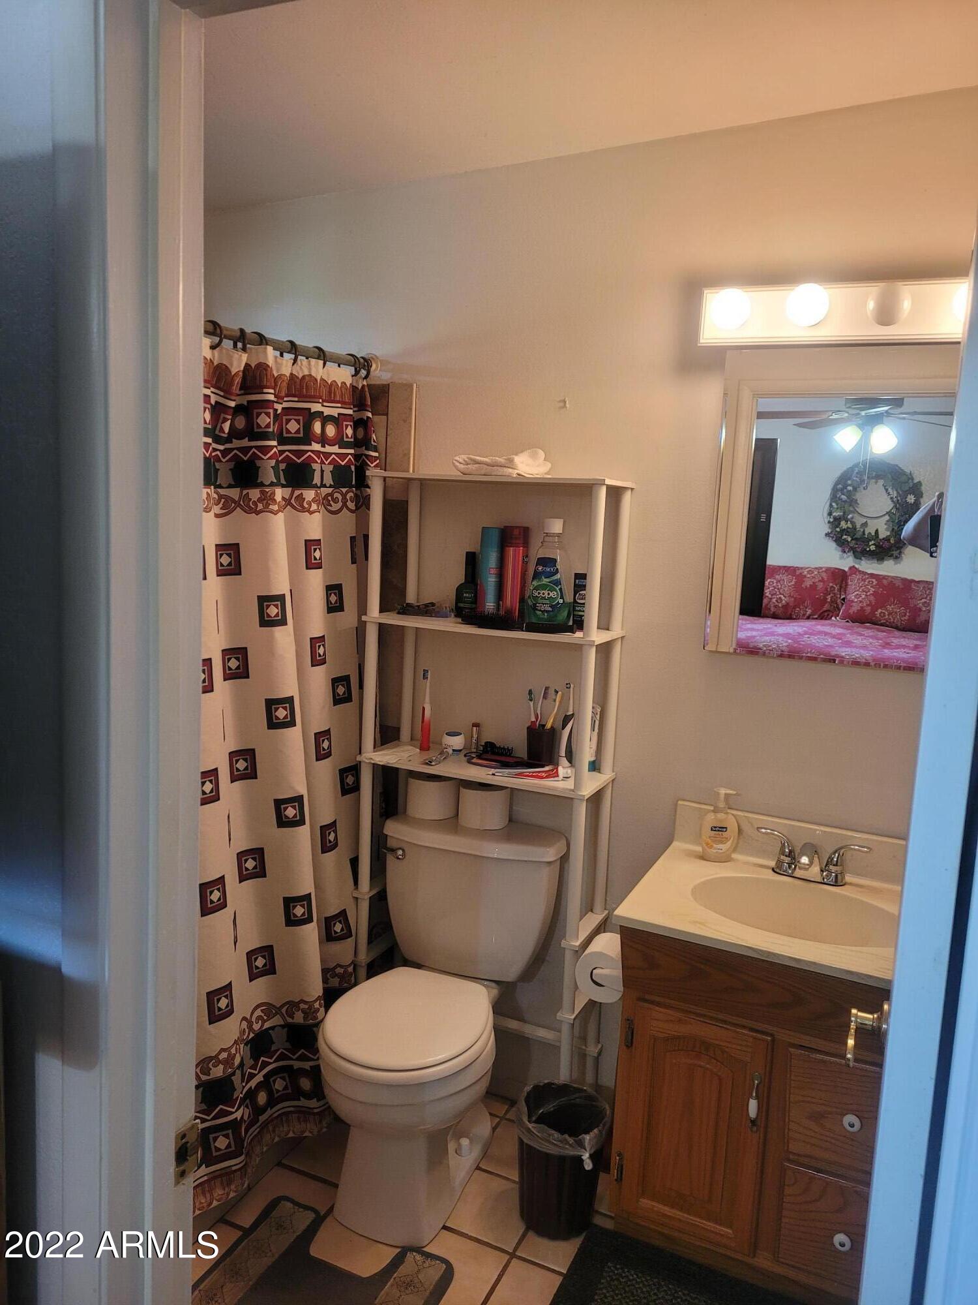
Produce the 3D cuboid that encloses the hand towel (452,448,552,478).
[{"bbox_3d":[0.029,-0.431,2.270,0.211,0.066,0.161,7,9,24],"label":"hand towel"}]

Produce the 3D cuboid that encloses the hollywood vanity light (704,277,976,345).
[{"bbox_3d":[0.729,-0.694,1.989,0.614,0.117,0.131,7,9,24],"label":"hollywood vanity light"}]

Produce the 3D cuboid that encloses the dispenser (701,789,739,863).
[{"bbox_3d":[0.525,0.386,2.221,0.084,0.165,0.052,5,9,14],"label":"dispenser"}]

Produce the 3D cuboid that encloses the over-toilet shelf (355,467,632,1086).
[{"bbox_3d":[-0.008,0.401,2.391,0.580,1.620,0.230,7,9,24],"label":"over-toilet shelf"}]

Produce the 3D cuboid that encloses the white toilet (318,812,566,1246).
[{"bbox_3d":[-0.132,0.838,2.265,0.478,0.780,0.634,7,9,24],"label":"white toilet"}]

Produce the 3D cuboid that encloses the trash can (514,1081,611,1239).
[{"bbox_3d":[0.159,1.136,2.183,0.203,0.247,0.203,3,9,0],"label":"trash can"}]

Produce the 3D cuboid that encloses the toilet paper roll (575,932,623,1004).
[{"bbox_3d":[0.252,0.660,2.065,0.108,0.108,0.105,7,9,24],"label":"toilet paper roll"}]

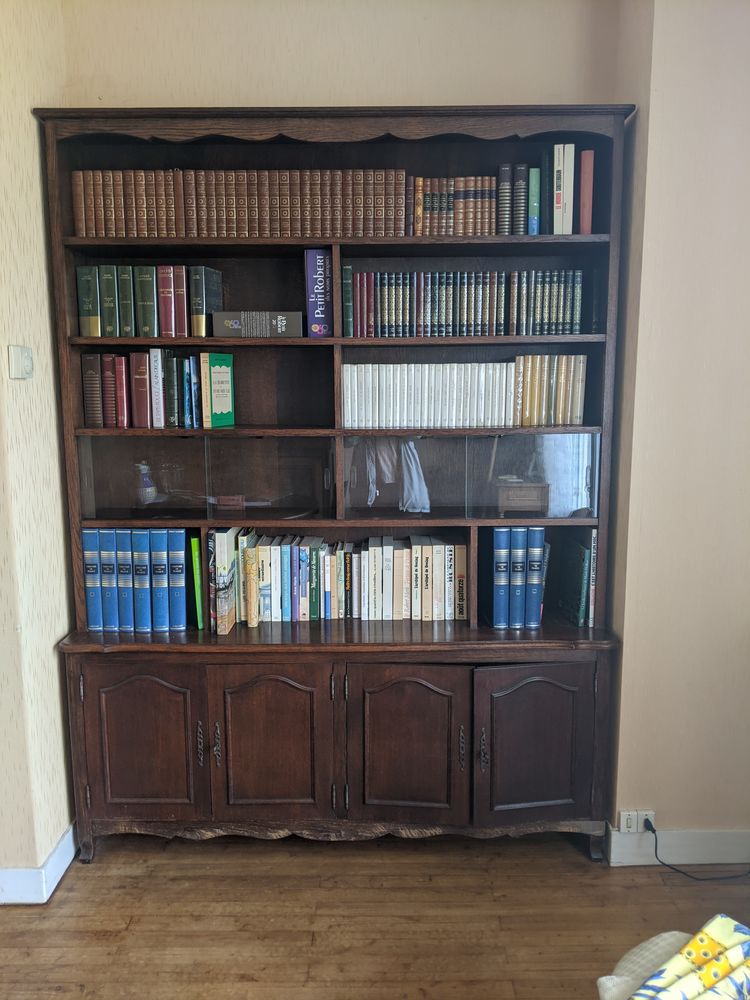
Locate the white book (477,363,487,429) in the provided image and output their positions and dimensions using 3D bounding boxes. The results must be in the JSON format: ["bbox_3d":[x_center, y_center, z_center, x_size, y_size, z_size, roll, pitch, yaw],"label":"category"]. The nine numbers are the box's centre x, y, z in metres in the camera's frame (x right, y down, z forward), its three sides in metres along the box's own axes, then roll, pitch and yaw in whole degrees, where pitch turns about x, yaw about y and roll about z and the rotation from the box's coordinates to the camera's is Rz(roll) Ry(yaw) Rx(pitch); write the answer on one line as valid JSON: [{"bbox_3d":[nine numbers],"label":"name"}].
[{"bbox_3d":[0.300,-0.300,2.242,0.019,0.178,0.115,0,8,0],"label":"white book"}]

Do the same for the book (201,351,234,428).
[{"bbox_3d":[-0.464,-0.322,2.308,0.028,0.215,0.135,3,9,18],"label":"book"}]

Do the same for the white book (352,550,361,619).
[{"bbox_3d":[-0.059,0.263,2.518,0.022,0.206,0.130,0,9,0],"label":"white book"}]

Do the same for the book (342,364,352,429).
[{"bbox_3d":[-0.072,-0.281,2.119,0.019,0.167,0.115,0,9,0],"label":"book"}]

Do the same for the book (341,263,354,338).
[{"bbox_3d":[-0.071,-0.533,2.131,0.024,0.183,0.120,0,8,0],"label":"book"}]

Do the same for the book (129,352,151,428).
[{"bbox_3d":[-0.632,-0.303,2.170,0.048,0.200,0.135,0,8,0],"label":"book"}]

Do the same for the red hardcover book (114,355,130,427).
[{"bbox_3d":[-0.663,-0.290,2.110,0.033,0.187,0.125,0,9,0],"label":"red hardcover book"}]

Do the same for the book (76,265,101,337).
[{"bbox_3d":[-0.775,-0.546,2.180,0.056,0.187,0.130,0,8,0],"label":"book"}]

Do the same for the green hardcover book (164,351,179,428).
[{"bbox_3d":[-0.536,-0.292,2.122,0.030,0.187,0.125,0,9,0],"label":"green hardcover book"}]

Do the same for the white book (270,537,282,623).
[{"bbox_3d":[-0.278,0.229,2.269,0.026,0.217,0.142,0,9,0],"label":"white book"}]

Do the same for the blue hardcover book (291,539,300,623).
[{"bbox_3d":[-0.221,0.228,2.268,0.021,0.219,0.142,0,9,0],"label":"blue hardcover book"}]

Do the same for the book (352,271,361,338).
[{"bbox_3d":[-0.052,-0.565,2.288,0.019,0.183,0.120,0,9,0],"label":"book"}]

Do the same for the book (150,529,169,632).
[{"bbox_3d":[-0.606,0.214,2.305,0.044,0.296,0.205,0,8,0],"label":"book"}]

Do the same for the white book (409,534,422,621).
[{"bbox_3d":[0.122,0.232,2.334,0.027,0.221,0.138,0,8,0],"label":"white book"}]

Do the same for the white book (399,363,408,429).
[{"bbox_3d":[0.082,-0.298,2.242,0.019,0.179,0.115,0,8,0],"label":"white book"}]

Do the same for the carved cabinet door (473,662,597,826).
[{"bbox_3d":[0.433,0.671,2.138,0.344,0.455,0.024,-2,9,-9],"label":"carved cabinet door"}]

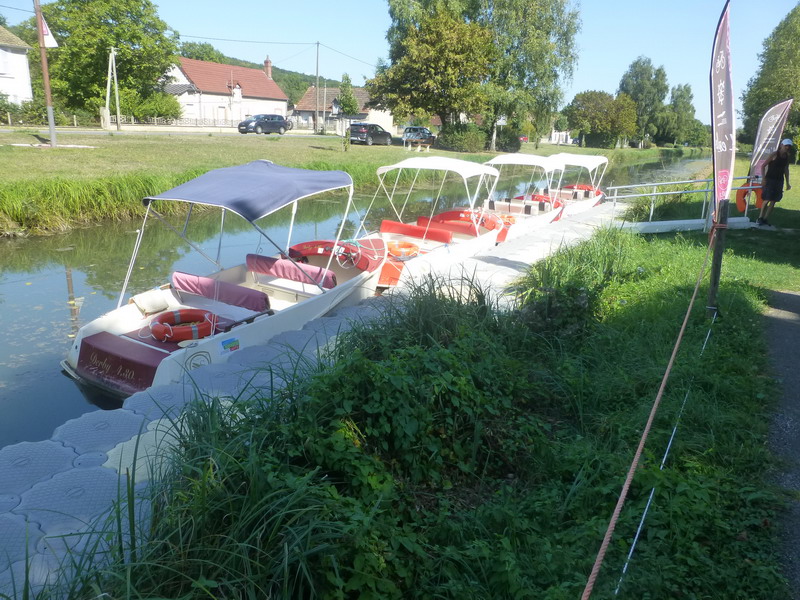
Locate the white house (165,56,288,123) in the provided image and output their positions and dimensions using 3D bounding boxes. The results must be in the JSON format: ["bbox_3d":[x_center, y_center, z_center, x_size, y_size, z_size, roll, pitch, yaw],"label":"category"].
[{"bbox_3d":[-19.115,-21.911,61.187,7.300,7.400,14.300,11,18,27],"label":"white house"}]

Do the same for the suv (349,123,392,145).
[{"bbox_3d":[-2.203,-12.581,43.896,1.810,1.570,4.360,14,20,29],"label":"suv"}]

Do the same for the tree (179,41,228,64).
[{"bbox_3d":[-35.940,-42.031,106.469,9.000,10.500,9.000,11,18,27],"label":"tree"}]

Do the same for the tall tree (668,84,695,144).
[{"bbox_3d":[62.079,-40.687,127.421,5.800,14.000,5.800,13,19,28],"label":"tall tree"}]

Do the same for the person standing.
[{"bbox_3d":[8.019,-2.492,12.345,0.540,1.750,0.400,-2,18,-19],"label":"person standing"}]

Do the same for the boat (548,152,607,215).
[{"bbox_3d":[4.926,-3.404,17.373,1.650,2.030,4.300,11,18,27],"label":"boat"}]

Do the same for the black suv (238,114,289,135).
[{"bbox_3d":[-11.471,-14.748,48.556,1.840,1.660,4.500,12,19,23],"label":"black suv"}]

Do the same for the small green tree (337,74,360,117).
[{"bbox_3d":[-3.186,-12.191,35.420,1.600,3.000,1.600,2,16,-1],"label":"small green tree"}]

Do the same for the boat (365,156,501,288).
[{"bbox_3d":[0.306,-1.293,9.670,1.620,1.950,4.170,13,19,28],"label":"boat"}]

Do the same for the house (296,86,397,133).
[{"bbox_3d":[-6.111,-21.070,63.763,9.000,5.600,6.700,9,18,17],"label":"house"}]

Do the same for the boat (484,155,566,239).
[{"bbox_3d":[2.809,-2.423,13.677,1.650,2.030,4.300,11,18,27],"label":"boat"}]

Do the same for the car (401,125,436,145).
[{"bbox_3d":[1.814,-14.903,52.409,1.780,1.530,4.200,14,20,29],"label":"car"}]

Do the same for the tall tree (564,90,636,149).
[{"bbox_3d":[33.492,-30.302,97.000,11.000,9.500,12.200,11,18,27],"label":"tall tree"}]

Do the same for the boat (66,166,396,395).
[{"bbox_3d":[-1.455,-0.547,6.577,1.650,2.030,4.300,11,18,27],"label":"boat"}]

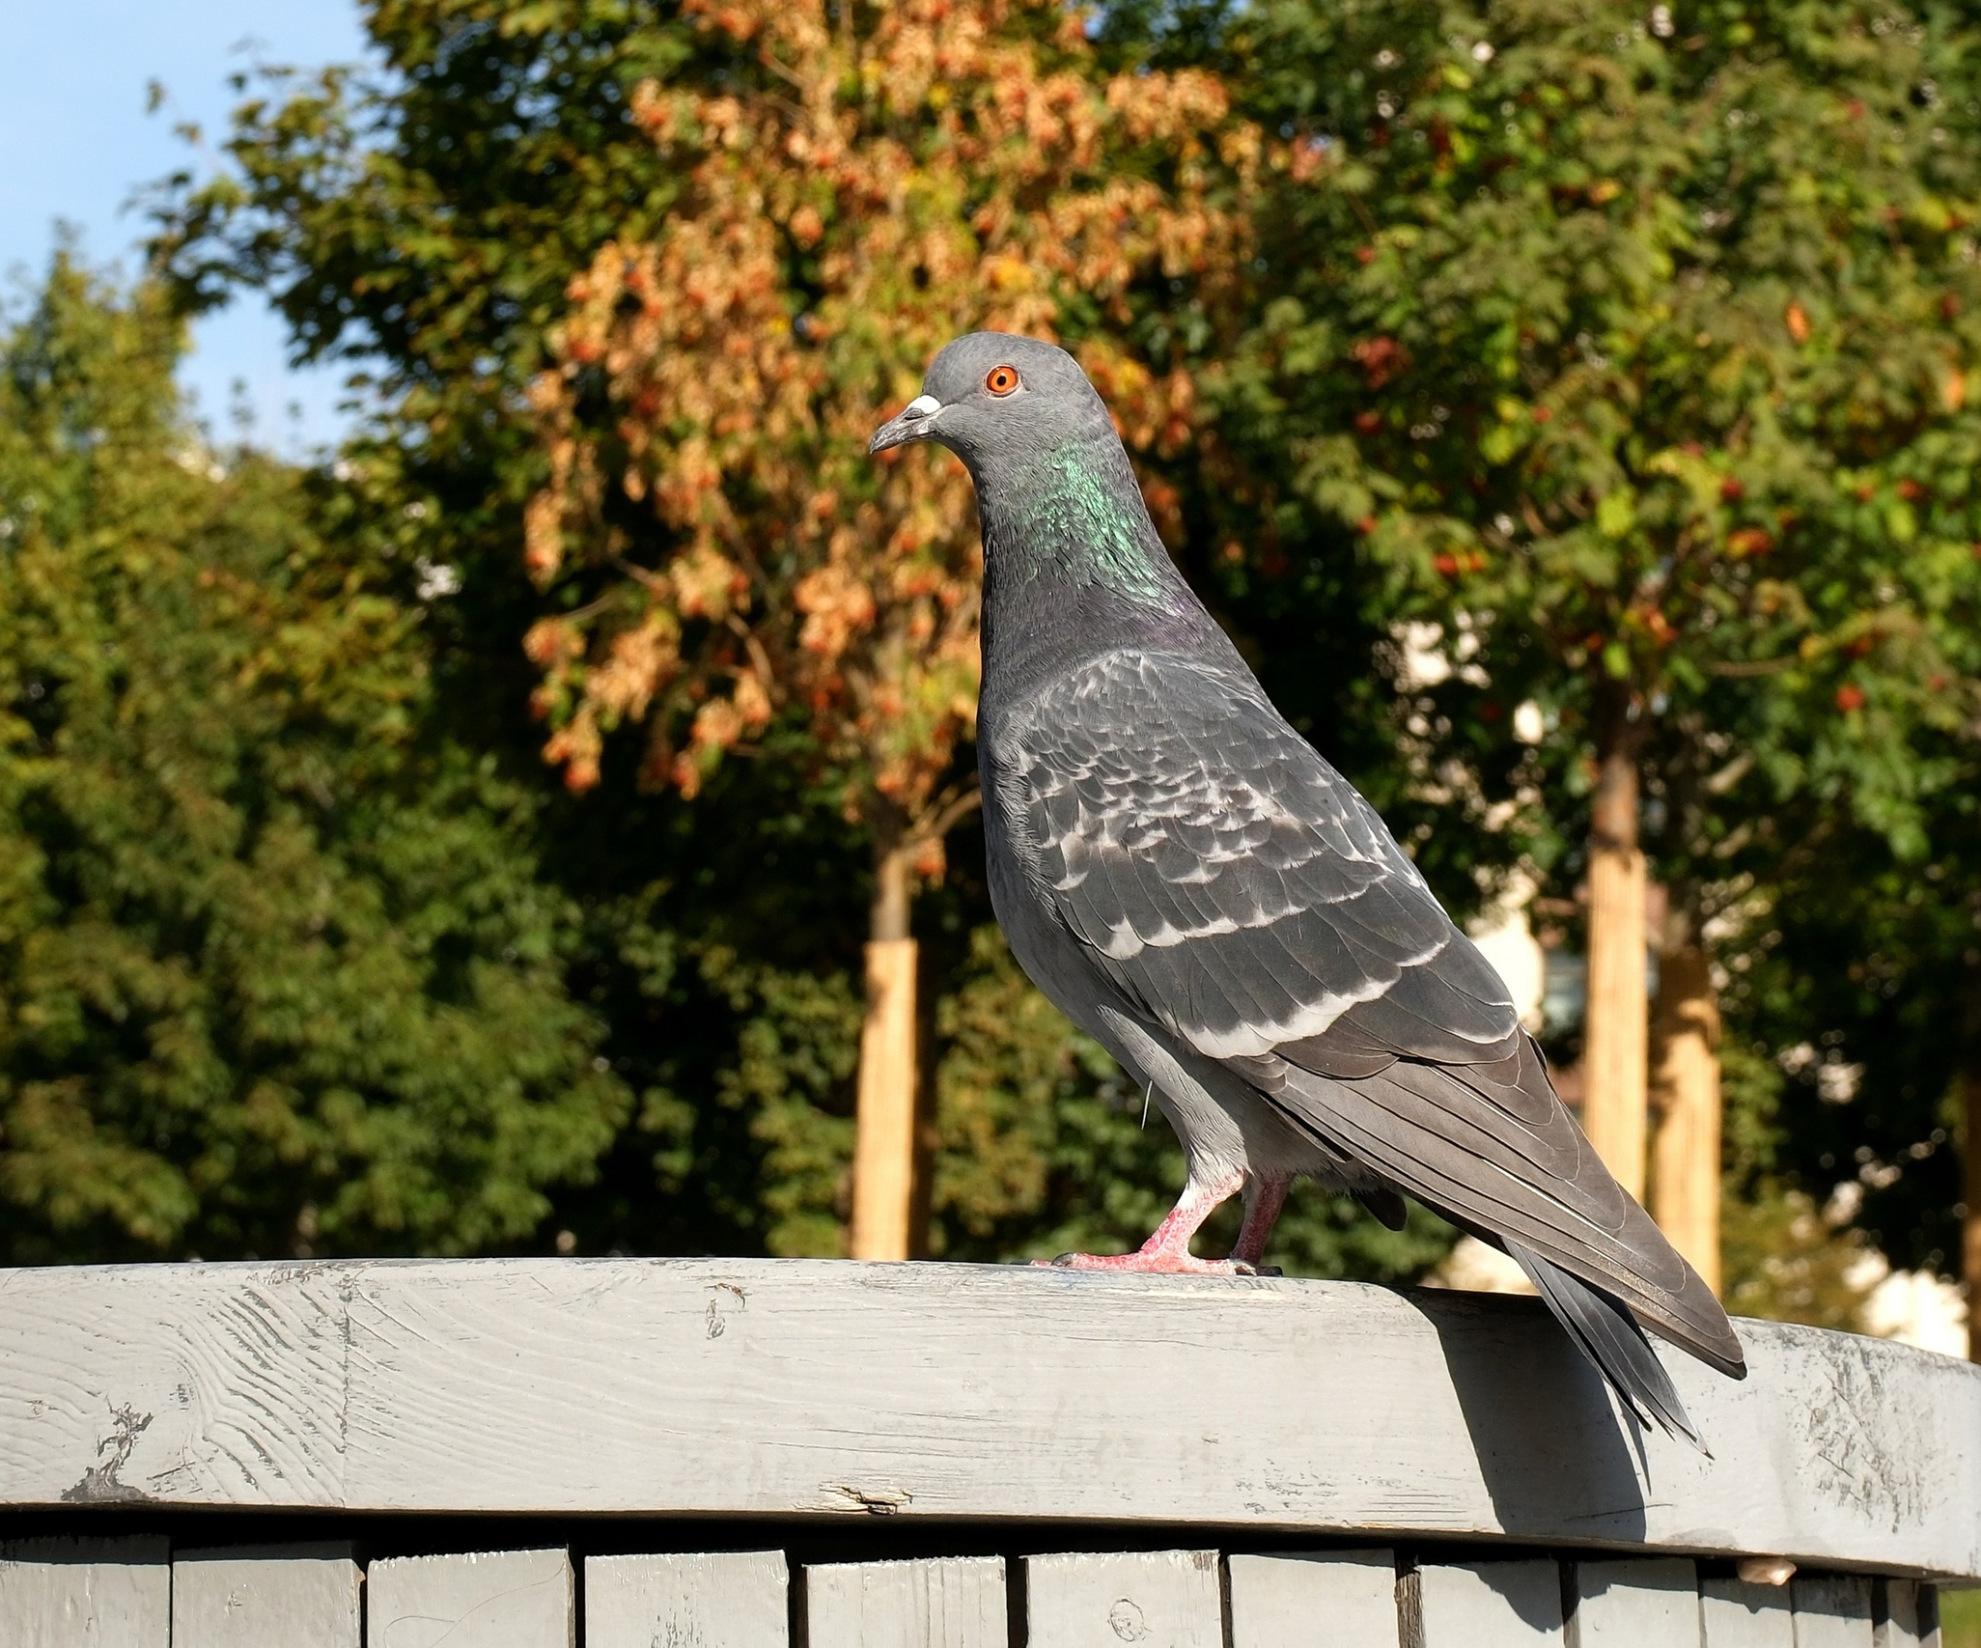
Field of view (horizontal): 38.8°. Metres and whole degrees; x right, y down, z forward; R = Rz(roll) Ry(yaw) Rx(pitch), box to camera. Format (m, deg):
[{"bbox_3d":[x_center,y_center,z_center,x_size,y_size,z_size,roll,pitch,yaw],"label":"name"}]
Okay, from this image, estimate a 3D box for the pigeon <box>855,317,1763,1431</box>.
[{"bbox_3d":[0.075,0.015,0.660,0.205,0.262,0.100,-3,-13,16],"label":"pigeon"}]

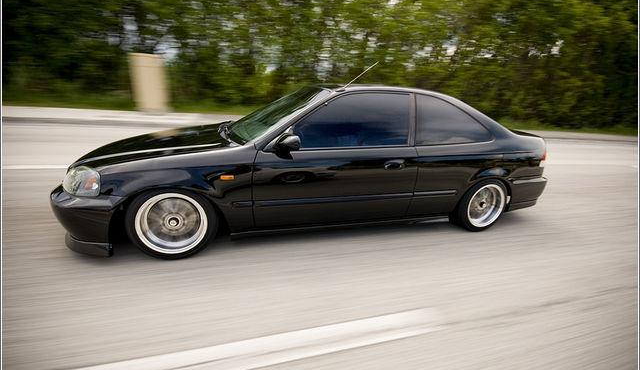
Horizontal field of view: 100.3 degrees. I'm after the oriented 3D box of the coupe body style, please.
[{"bbox_3d":[0.171,-0.357,2.780,4.430,1.310,1.730,-1,17,-17],"label":"coupe body style"}]

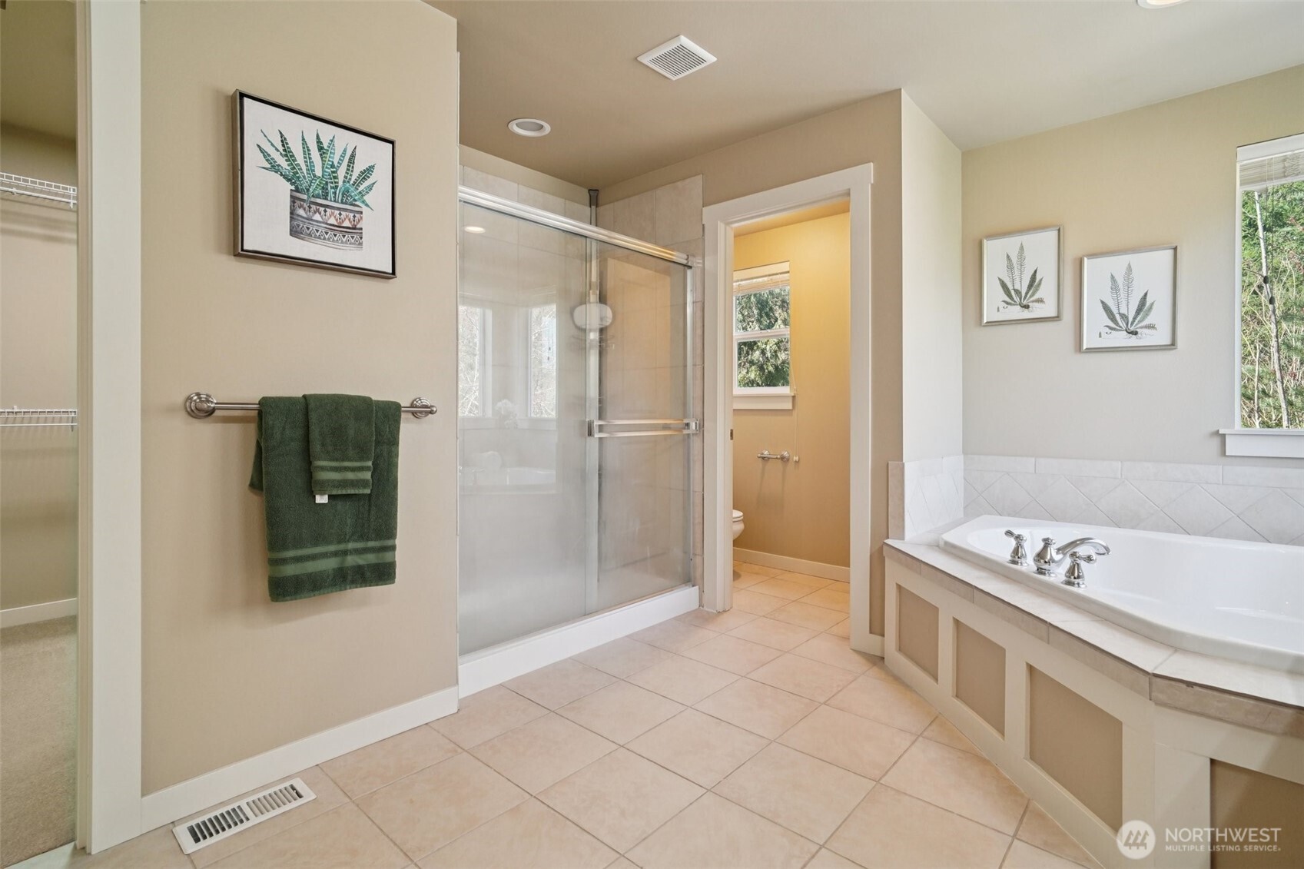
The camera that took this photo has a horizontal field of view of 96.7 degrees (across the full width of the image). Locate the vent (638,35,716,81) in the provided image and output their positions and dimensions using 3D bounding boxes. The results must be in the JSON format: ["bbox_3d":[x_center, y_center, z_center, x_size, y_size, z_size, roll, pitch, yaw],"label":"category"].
[{"bbox_3d":[0.101,-1.480,2.285,0.217,0.020,0.217,0,1,42],"label":"vent"}]

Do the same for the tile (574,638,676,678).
[{"bbox_3d":[-0.137,1.014,2.633,0.326,0.010,0.336,0,0,42],"label":"tile"}]

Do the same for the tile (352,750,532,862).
[{"bbox_3d":[-0.571,1.004,1.592,0.338,0.010,0.338,0,1,42],"label":"tile"}]

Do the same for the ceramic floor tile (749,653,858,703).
[{"bbox_3d":[0.605,0.972,2.323,0.328,0.010,0.335,0,0,42],"label":"ceramic floor tile"}]

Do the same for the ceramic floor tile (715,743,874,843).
[{"bbox_3d":[0.415,1.030,1.684,0.336,0.010,0.336,0,0,42],"label":"ceramic floor tile"}]

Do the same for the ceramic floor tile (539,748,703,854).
[{"bbox_3d":[-0.081,0.972,1.563,0.328,0.010,0.335,0,0,42],"label":"ceramic floor tile"}]

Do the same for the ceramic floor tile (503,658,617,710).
[{"bbox_3d":[-0.349,0.972,2.262,0.328,0.010,0.335,0,0,42],"label":"ceramic floor tile"}]

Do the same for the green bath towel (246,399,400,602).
[{"bbox_3d":[-0.961,0.184,1.741,0.085,0.578,0.405,0,1,42],"label":"green bath towel"}]

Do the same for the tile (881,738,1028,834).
[{"bbox_3d":[0.867,0.972,1.625,0.328,0.010,0.335,0,0,42],"label":"tile"}]

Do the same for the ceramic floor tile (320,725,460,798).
[{"bbox_3d":[-0.813,1.026,1.827,0.240,0.010,0.336,0,0,42],"label":"ceramic floor tile"}]

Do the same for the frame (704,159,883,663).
[{"bbox_3d":[0.677,-0.125,2.937,0.910,2.184,0.150,0,0,40],"label":"frame"}]

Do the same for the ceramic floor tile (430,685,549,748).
[{"bbox_3d":[-0.577,0.972,2.009,0.328,0.010,0.335,0,0,42],"label":"ceramic floor tile"}]

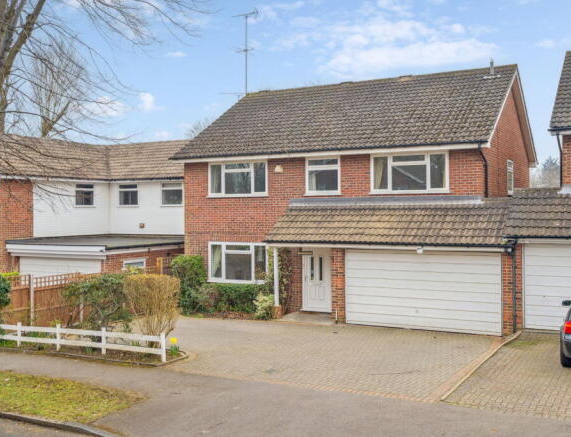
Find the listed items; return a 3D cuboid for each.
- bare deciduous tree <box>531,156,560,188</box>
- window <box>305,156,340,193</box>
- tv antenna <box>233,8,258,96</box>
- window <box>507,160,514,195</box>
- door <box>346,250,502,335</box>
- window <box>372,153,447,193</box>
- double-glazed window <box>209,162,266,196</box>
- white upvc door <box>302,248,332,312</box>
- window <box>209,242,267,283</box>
[{"bbox_3d":[18.372,-0.687,45.002,4.500,7.000,4.500,0,1,29],"label":"bare deciduous tree"},{"bbox_3d":[1.178,-1.309,19.691,1.196,1.185,0.120,0,1,29],"label":"window"},{"bbox_3d":[-1.592,-6.817,26.000,1.150,3.600,1.100,0,1,29],"label":"tv antenna"},{"bbox_3d":[7.251,-1.325,20.627,0.120,1.097,1.246,0,1,29],"label":"window"},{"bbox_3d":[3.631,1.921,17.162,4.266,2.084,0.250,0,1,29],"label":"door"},{"bbox_3d":[3.566,-1.304,18.364,2.325,1.158,0.120,0,1,29],"label":"window"},{"bbox_3d":[-1.588,-1.310,21.227,2.367,1.188,0.120,0,1,29],"label":"double-glazed window"},{"bbox_3d":[1.015,1.891,19.846,1.055,2.004,0.120,0,1,29],"label":"white upvc door"},{"bbox_3d":[-1.598,1.481,21.279,2.333,1.349,0.120,0,1,29],"label":"window"}]

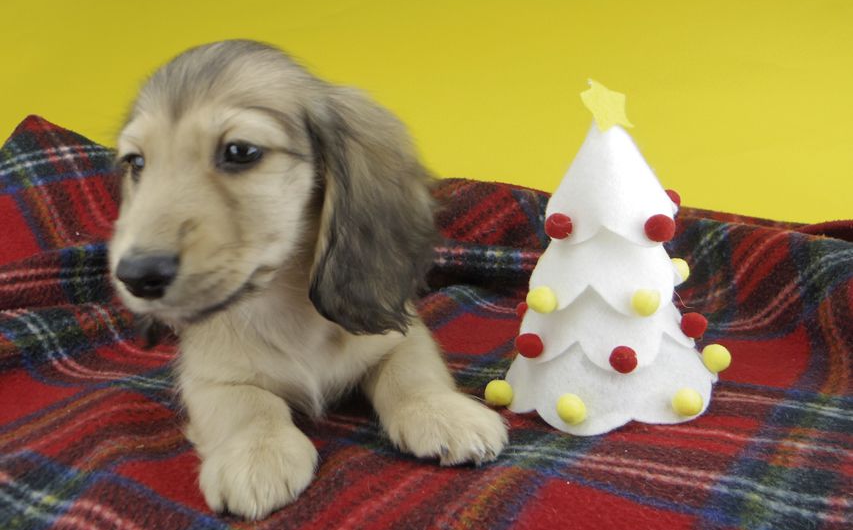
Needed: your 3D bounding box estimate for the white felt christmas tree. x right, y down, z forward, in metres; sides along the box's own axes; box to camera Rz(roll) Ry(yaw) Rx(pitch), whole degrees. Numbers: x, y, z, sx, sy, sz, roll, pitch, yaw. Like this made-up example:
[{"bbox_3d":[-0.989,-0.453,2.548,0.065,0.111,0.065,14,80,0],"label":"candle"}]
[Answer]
[{"bbox_3d":[0.082,-0.010,0.304,0.114,0.143,0.111,-3,17,9],"label":"white felt christmas tree"}]

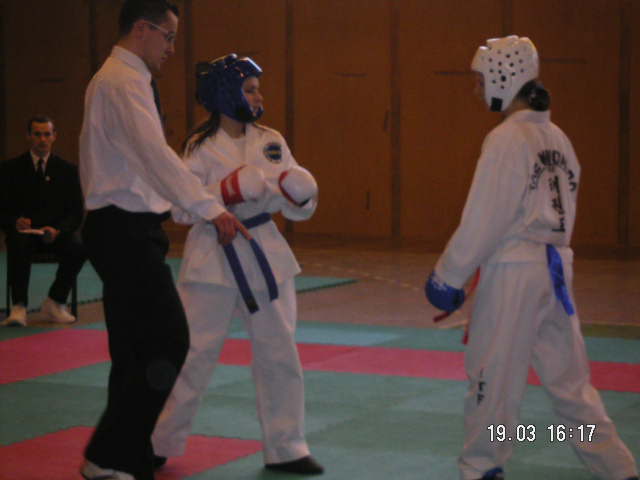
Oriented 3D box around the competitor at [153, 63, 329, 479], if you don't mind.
[{"bbox_3d":[-0.308,0.095,7.480,0.530,1.580,0.640,-3,5,-33],"label":"competitor"}]

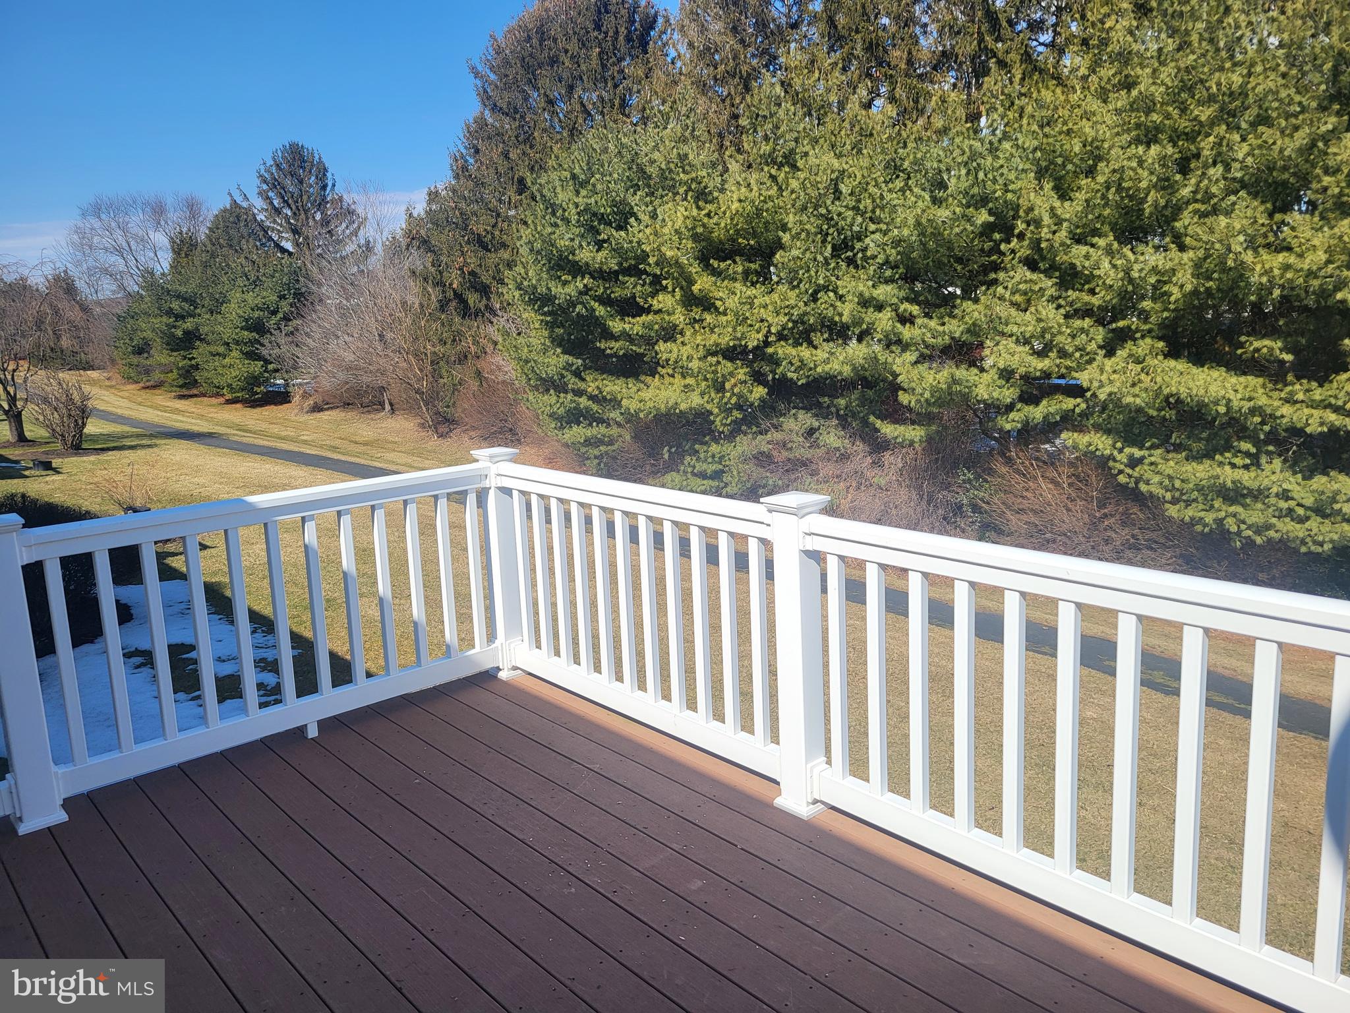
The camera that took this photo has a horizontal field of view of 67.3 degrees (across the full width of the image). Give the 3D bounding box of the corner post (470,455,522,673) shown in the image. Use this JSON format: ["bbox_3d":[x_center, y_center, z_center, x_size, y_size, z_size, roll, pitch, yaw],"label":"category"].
[{"bbox_3d":[-0.743,0.251,4.391,0.145,0.990,0.145,-12,15,-39],"label":"corner post"}]

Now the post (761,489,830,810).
[{"bbox_3d":[0.383,0.456,3.095,0.145,0.990,0.145,-12,15,-39],"label":"post"}]

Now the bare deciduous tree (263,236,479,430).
[{"bbox_3d":[-11.103,-6.100,37.000,7.400,7.000,6.000,-3,11,0],"label":"bare deciduous tree"}]

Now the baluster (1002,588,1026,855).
[{"bbox_3d":[0.853,0.542,2.551,0.039,0.686,0.039,-12,15,-39],"label":"baluster"}]

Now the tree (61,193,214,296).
[{"bbox_3d":[-41.418,-17.971,78.000,11.500,13.500,10.500,-3,11,0],"label":"tree"}]

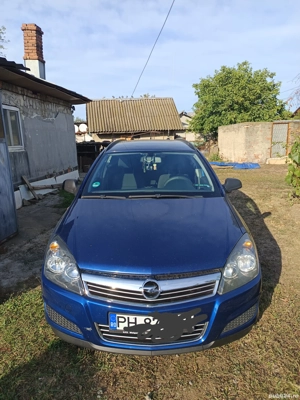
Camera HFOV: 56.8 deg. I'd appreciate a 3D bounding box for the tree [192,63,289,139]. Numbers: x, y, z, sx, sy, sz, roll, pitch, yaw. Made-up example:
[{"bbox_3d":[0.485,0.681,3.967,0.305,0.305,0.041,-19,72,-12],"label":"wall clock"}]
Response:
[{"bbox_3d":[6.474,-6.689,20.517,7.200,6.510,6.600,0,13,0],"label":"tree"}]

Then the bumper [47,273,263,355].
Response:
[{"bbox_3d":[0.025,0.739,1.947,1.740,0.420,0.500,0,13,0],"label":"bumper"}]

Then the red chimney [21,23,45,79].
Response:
[{"bbox_3d":[-3.202,-4.137,7.700,0.430,1.330,0.430,1,13,5],"label":"red chimney"}]

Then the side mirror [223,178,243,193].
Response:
[{"bbox_3d":[0.928,-0.163,3.120,0.230,0.170,0.160,0,13,0],"label":"side mirror"}]

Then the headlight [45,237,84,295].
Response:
[{"bbox_3d":[-0.594,0.451,2.007,0.370,0.270,0.500,0,13,0],"label":"headlight"}]

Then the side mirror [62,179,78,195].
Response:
[{"bbox_3d":[-0.891,-0.152,3.120,0.230,0.170,0.160,0,13,0],"label":"side mirror"}]

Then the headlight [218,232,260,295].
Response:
[{"bbox_3d":[0.647,0.443,1.998,0.370,0.270,0.500,0,13,0],"label":"headlight"}]

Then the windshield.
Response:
[{"bbox_3d":[0.033,-0.320,3.124,1.420,0.180,0.970,0,40,0],"label":"windshield"}]

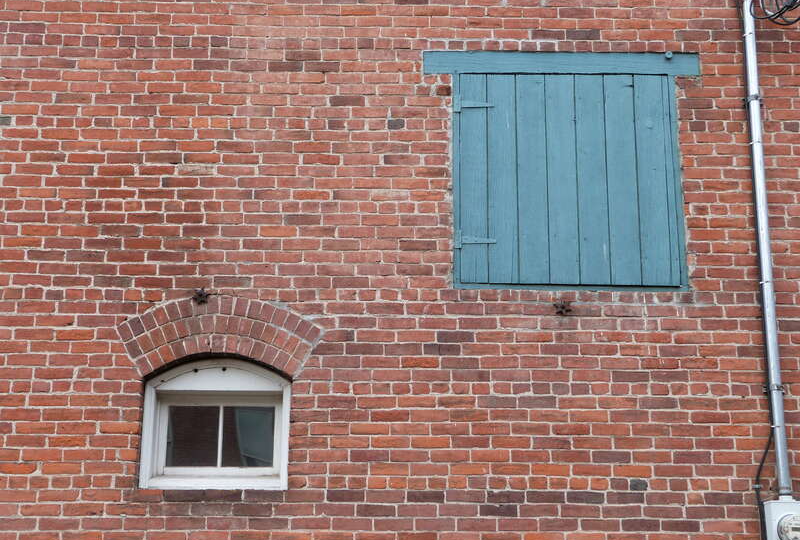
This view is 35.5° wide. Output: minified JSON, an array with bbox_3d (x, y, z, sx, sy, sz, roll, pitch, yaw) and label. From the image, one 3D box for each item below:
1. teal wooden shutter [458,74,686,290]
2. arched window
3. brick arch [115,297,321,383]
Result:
[{"bbox_3d":[0.913,-0.490,6.831,1.217,1.235,0.060,0,-15,-1],"label":"teal wooden shutter"},{"bbox_3d":[-0.958,0.808,6.539,0.778,0.690,0.120,0,-15,-1],"label":"arched window"},{"bbox_3d":[-0.939,0.369,6.595,1.087,0.456,0.130,0,-15,-1],"label":"brick arch"}]

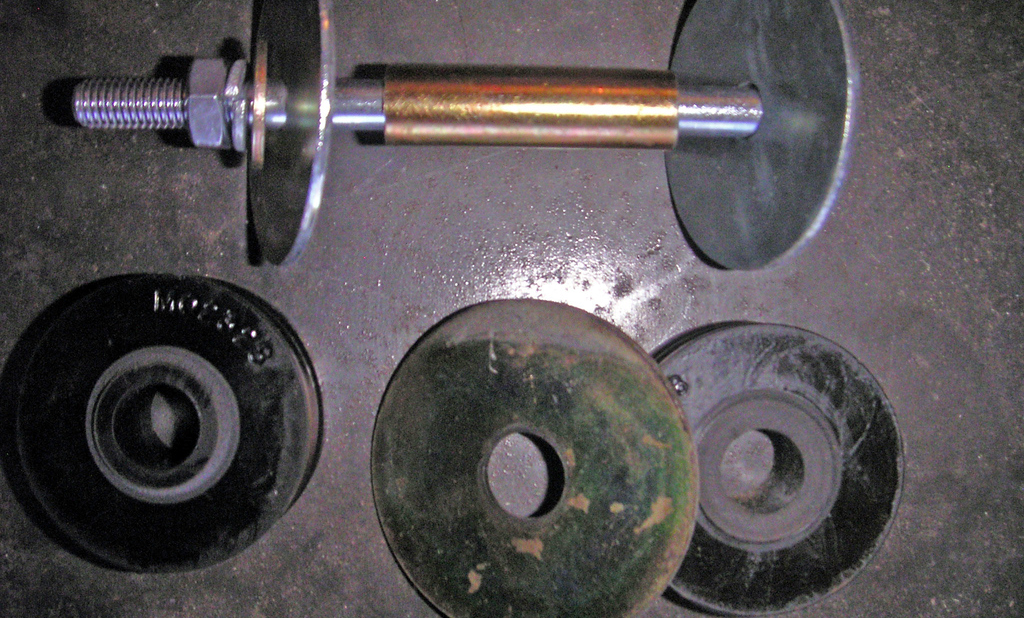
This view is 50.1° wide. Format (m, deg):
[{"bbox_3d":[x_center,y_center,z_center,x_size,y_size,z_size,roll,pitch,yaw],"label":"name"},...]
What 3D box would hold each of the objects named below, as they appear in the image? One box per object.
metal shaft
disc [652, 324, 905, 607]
[{"bbox_3d":[-0.018,-0.048,0.262,0.170,0.021,0.021,0,90,-1],"label":"metal shaft"},{"bbox_3d":[0.061,0.040,0.284,0.073,0.029,0.073,0,90,-1],"label":"disc"}]

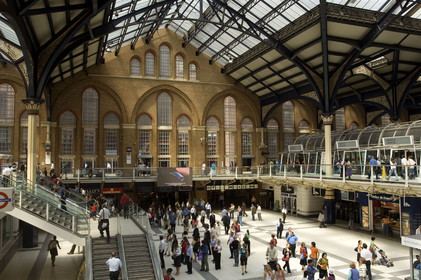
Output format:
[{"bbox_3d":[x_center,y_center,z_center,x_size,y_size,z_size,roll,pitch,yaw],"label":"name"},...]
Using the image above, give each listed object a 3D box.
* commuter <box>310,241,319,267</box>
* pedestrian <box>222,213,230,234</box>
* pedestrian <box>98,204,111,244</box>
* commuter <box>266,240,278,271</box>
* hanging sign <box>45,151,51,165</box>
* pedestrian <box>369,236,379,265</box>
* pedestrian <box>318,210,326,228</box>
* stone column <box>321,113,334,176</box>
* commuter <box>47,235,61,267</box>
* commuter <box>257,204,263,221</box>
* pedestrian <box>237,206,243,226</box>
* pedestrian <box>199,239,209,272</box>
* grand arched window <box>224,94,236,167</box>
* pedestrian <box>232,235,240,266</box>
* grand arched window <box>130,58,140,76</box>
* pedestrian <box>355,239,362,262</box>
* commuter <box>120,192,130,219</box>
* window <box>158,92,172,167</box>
[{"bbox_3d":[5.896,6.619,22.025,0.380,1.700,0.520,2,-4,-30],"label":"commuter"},{"bbox_3d":[1.406,7.202,32.967,0.580,1.780,0.380,0,-3,0],"label":"pedestrian"},{"bbox_3d":[-4.801,3.806,17.548,0.570,1.740,0.520,1,-3,-19],"label":"pedestrian"},{"bbox_3d":[3.406,6.472,21.159,0.580,1.800,0.420,-1,-4,7],"label":"commuter"},{"bbox_3d":[-18.464,2.074,43.948,0.569,1.457,0.200,1,-3,-19],"label":"hanging sign"},{"bbox_3d":[9.827,6.694,23.261,0.550,1.690,0.500,-2,-4,28],"label":"pedestrian"},{"bbox_3d":[10.473,7.424,36.127,0.480,1.659,0.520,1,-4,-18],"label":"pedestrian"},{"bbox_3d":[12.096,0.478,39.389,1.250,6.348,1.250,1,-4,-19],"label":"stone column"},{"bbox_3d":[-9.272,6.593,22.848,0.720,1.776,0.500,1,-3,-19],"label":"commuter"},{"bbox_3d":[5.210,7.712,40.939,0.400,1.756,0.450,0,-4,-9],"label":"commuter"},{"bbox_3d":[2.830,7.303,36.850,0.420,1.830,0.520,0,-3,-6],"label":"pedestrian"},{"bbox_3d":[-0.373,6.615,21.996,0.420,1.742,0.520,1,-3,-24],"label":"pedestrian"},{"bbox_3d":[2.730,-1.054,52.810,1.740,9.890,0.300,1,-3,-19],"label":"grand arched window"},{"bbox_3d":[1.546,6.668,23.010,0.520,1.738,0.380,2,-4,-37],"label":"pedestrian"},{"bbox_3d":[-9.500,-9.223,49.050,1.190,2.260,0.300,1,-3,-19],"label":"grand arched window"},{"bbox_3d":[8.956,6.878,23.343,0.450,1.569,0.500,-1,-3,12],"label":"pedestrian"},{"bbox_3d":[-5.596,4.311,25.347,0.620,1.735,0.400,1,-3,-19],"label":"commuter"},{"bbox_3d":[-5.827,-1.364,49.873,1.870,9.640,0.300,1,-3,-19],"label":"window"}]

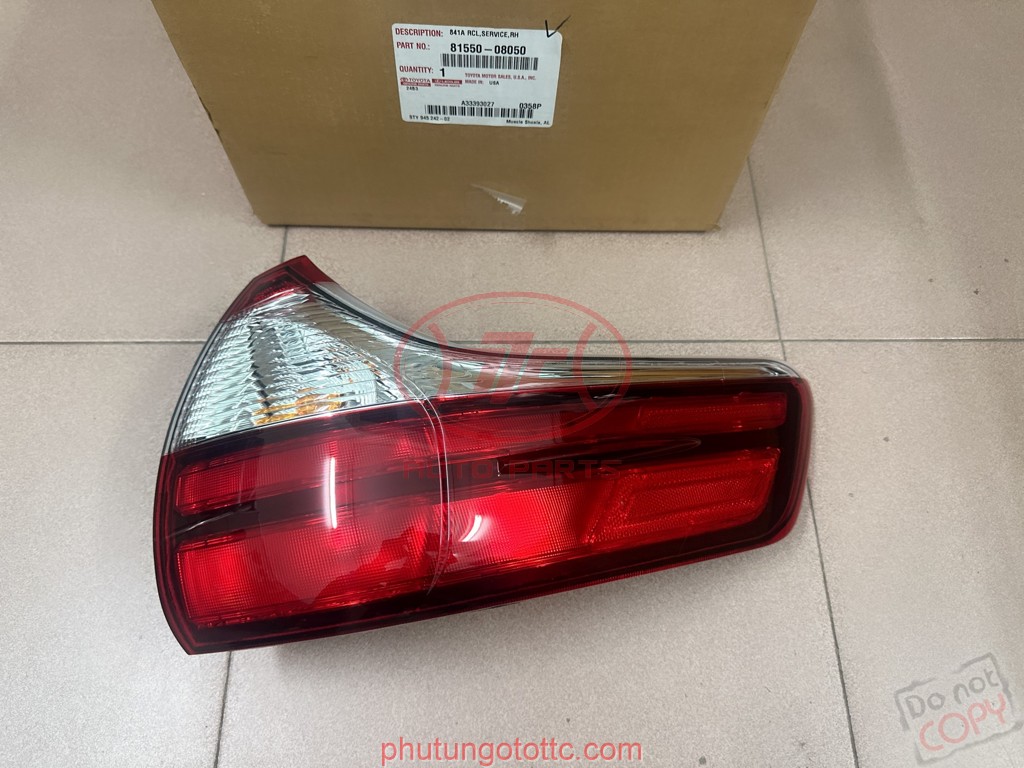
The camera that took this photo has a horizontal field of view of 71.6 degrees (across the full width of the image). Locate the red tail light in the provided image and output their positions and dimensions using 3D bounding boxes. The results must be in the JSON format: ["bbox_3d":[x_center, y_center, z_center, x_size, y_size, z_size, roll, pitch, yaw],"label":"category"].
[{"bbox_3d":[-0.002,0.025,0.450,0.427,0.160,0.262,-2,68,-2],"label":"red tail light"}]

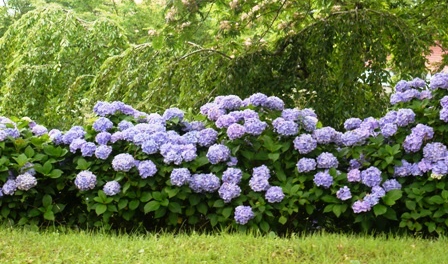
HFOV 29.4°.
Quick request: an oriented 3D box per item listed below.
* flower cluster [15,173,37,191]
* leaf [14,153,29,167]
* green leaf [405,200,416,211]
[{"bbox_3d":[-1.524,0.384,6.600,0.166,0.139,0.158,0,5,0],"label":"flower cluster"},{"bbox_3d":[-1.681,0.233,7.100,0.112,0.108,0.090,0,4,0],"label":"leaf"},{"bbox_3d":[1.370,0.540,6.250,0.080,0.077,0.050,0,5,0],"label":"green leaf"}]

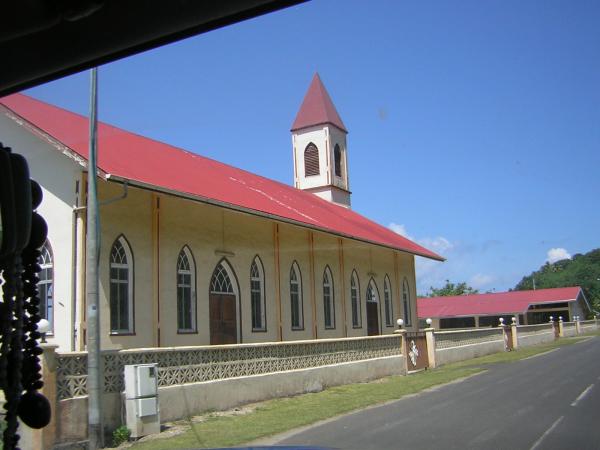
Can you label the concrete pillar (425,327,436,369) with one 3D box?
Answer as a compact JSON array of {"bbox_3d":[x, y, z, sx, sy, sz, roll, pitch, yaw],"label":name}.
[{"bbox_3d":[4.474,4.195,21.269,0.300,1.320,0.300,-8,-11,30],"label":"concrete pillar"}]

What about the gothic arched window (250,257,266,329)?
[{"bbox_3d":[-1.417,2.214,20.283,0.220,2.484,0.864,-8,-11,30],"label":"gothic arched window"}]

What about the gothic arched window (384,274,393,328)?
[{"bbox_3d":[4.605,3.993,32.918,0.200,2.758,0.924,-8,-12,30],"label":"gothic arched window"}]

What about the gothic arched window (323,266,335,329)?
[{"bbox_3d":[1.081,2.829,24.431,0.220,2.484,0.864,-8,-11,30],"label":"gothic arched window"}]

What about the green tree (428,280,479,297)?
[{"bbox_3d":[20.933,11.270,84.354,8.000,7.539,7.500,-5,-10,13],"label":"green tree"}]

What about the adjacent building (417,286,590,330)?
[{"bbox_3d":[23.577,10.813,75.815,20.000,5.084,14.960,-8,-11,30],"label":"adjacent building"}]

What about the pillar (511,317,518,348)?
[{"bbox_3d":[10.323,5.210,29.960,0.280,1.500,0.280,-8,-11,30],"label":"pillar"}]

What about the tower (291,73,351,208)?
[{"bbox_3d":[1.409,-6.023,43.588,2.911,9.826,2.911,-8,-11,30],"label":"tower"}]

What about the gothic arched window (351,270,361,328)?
[{"bbox_3d":[2.297,3.128,26.451,0.220,2.484,0.864,-8,-11,30],"label":"gothic arched window"}]

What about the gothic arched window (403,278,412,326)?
[{"bbox_3d":[5.949,4.321,35.107,0.200,2.758,0.924,-8,-12,30],"label":"gothic arched window"}]

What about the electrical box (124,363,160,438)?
[{"bbox_3d":[-2.061,2.291,8.162,0.240,0.900,0.420,-8,-11,30],"label":"electrical box"}]

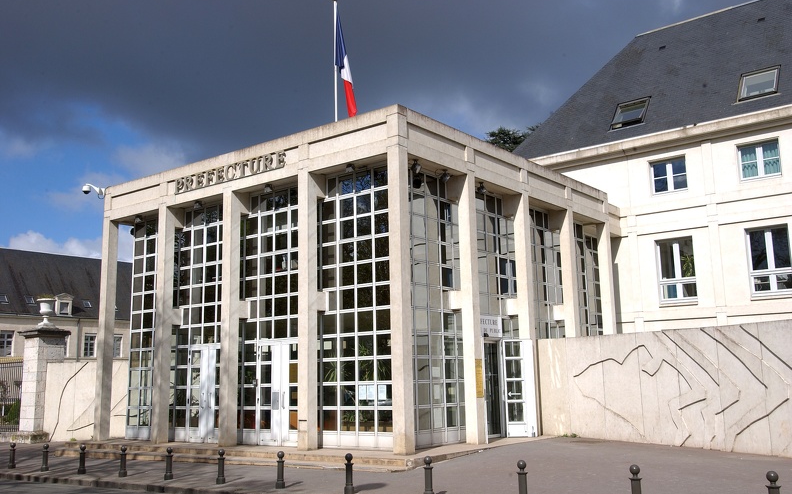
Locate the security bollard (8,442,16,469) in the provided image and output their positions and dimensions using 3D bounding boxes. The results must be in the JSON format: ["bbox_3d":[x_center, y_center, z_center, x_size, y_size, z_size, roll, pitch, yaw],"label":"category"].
[{"bbox_3d":[-9.081,4.954,18.659,0.141,0.598,0.141,-9,-12,37],"label":"security bollard"}]

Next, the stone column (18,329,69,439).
[{"bbox_3d":[-12.637,4.885,28.087,1.294,3.999,1.294,-9,-12,37],"label":"stone column"}]

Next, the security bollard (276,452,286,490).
[{"bbox_3d":[-1.896,3.676,12.950,0.142,0.590,0.142,-1,-10,0],"label":"security bollard"}]

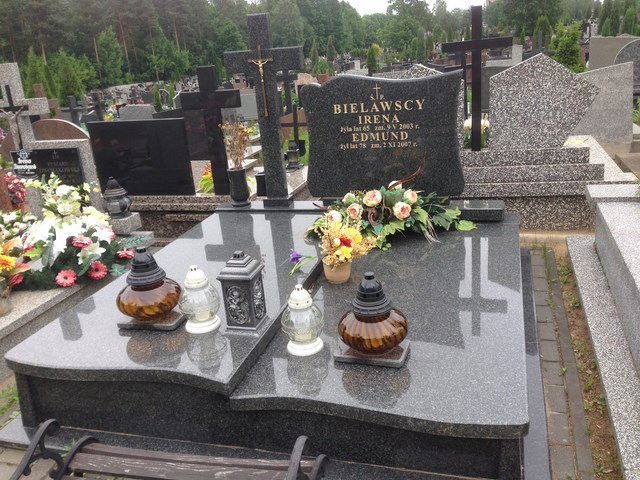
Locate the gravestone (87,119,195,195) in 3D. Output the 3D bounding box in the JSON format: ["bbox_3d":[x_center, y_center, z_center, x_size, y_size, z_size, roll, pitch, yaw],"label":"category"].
[{"bbox_3d":[-1.494,-0.697,5.189,0.927,0.631,0.090,1,17,18],"label":"gravestone"}]

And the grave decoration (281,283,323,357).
[{"bbox_3d":[-0.066,0.285,2.253,0.160,0.250,0.160,-5,19,2],"label":"grave decoration"}]

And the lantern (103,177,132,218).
[{"bbox_3d":[-1.366,-0.289,4.104,0.189,0.265,0.189,1,17,18],"label":"lantern"}]

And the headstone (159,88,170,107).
[{"bbox_3d":[-4.210,-3.825,16.550,0.430,0.620,0.130,1,20,17],"label":"headstone"}]

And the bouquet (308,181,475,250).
[{"bbox_3d":[0.399,-0.145,3.338,0.869,0.270,0.484,1,20,17],"label":"bouquet"}]

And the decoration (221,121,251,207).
[{"bbox_3d":[-0.520,-0.498,3.945,0.196,0.561,0.187,1,20,17],"label":"decoration"}]

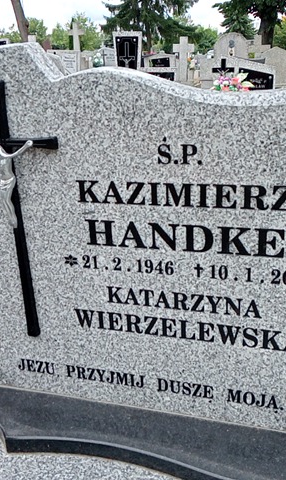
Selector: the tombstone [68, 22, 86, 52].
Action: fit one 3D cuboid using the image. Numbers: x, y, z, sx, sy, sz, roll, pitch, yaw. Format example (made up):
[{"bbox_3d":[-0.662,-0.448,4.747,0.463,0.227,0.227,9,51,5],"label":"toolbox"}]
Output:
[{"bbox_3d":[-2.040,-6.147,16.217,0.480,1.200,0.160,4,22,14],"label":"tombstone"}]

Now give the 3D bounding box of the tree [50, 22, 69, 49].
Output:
[{"bbox_3d":[-6.095,-14.753,38.470,1.500,2.600,1.500,4,22,14],"label":"tree"}]

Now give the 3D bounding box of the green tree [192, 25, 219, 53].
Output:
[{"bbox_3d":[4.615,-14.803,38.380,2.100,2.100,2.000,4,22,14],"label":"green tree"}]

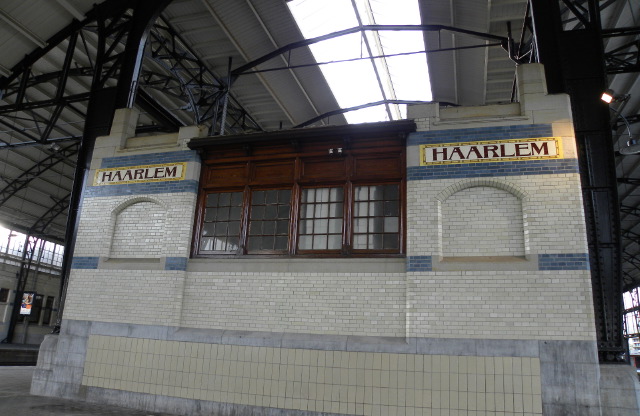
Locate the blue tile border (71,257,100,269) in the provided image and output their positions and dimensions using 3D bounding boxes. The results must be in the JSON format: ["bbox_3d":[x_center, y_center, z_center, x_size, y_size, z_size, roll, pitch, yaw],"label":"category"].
[{"bbox_3d":[-4.625,1.091,9.518,0.678,0.249,0.080,-2,-17,17],"label":"blue tile border"}]

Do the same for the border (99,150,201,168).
[{"bbox_3d":[-3.498,-0.976,9.841,2.406,0.246,0.080,-2,-17,17],"label":"border"}]

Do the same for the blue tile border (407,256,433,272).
[{"bbox_3d":[1.574,0.884,7.577,0.384,0.249,0.080,-2,-17,17],"label":"blue tile border"}]

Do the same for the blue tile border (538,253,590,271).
[{"bbox_3d":[3.550,0.793,7.008,0.710,0.245,0.080,-2,-17,17],"label":"blue tile border"}]

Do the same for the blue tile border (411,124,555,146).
[{"bbox_3d":[2.625,-1.206,7.984,2.371,0.248,0.080,-2,-17,17],"label":"blue tile border"}]

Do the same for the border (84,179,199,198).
[{"bbox_3d":[-3.622,-0.370,9.669,2.775,0.257,0.080,-2,-17,17],"label":"border"}]

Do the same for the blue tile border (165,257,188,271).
[{"bbox_3d":[-2.626,1.032,8.851,0.471,0.246,0.080,-2,-17,17],"label":"blue tile border"}]

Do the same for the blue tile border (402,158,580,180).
[{"bbox_3d":[2.746,-0.606,7.735,2.708,0.254,0.080,-2,-17,17],"label":"blue tile border"}]

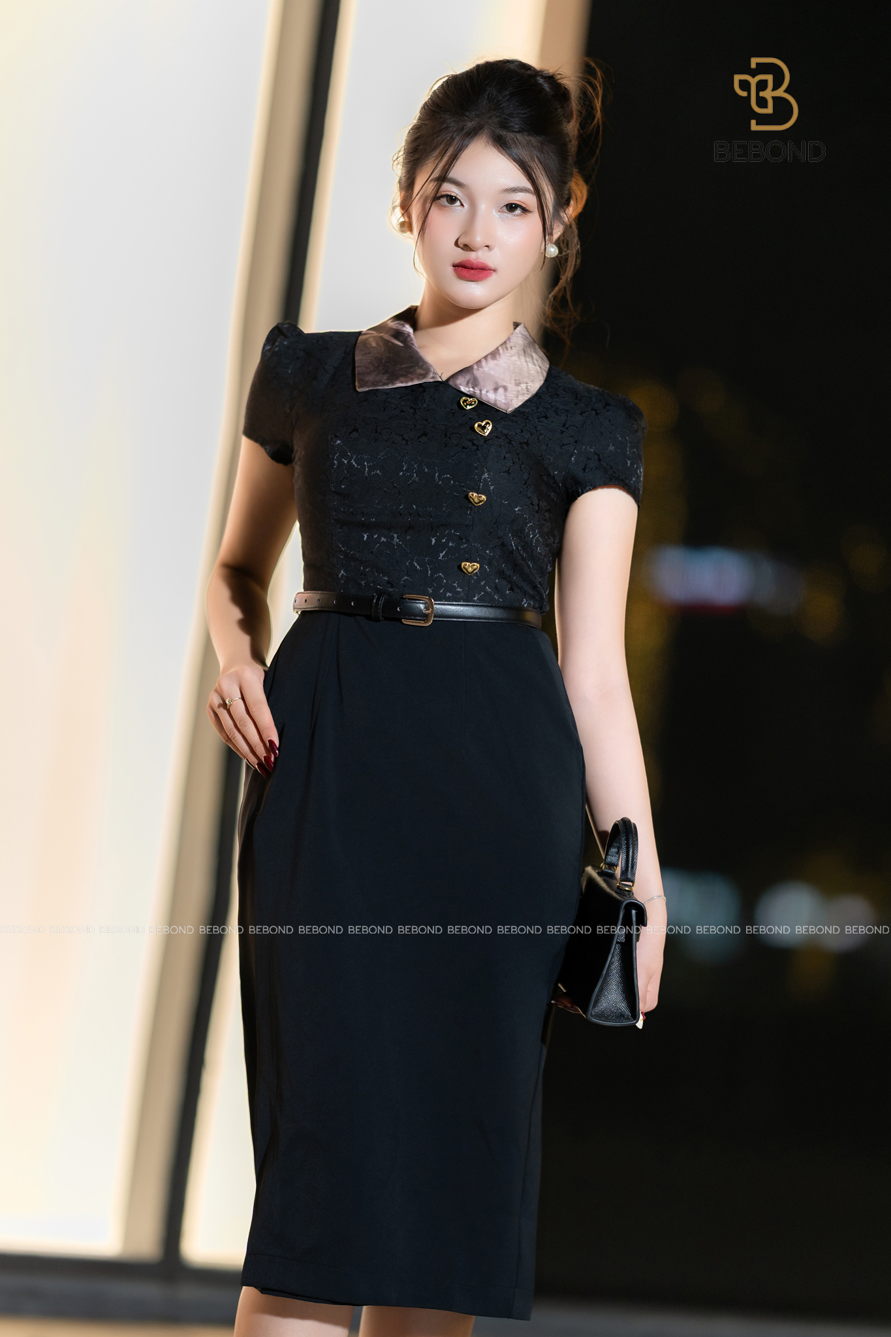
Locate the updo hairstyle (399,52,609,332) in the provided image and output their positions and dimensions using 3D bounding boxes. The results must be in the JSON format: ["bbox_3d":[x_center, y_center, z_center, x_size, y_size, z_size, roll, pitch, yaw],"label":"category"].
[{"bbox_3d":[0.050,-0.468,3.120,0.195,0.270,0.235,7,3,9],"label":"updo hairstyle"}]

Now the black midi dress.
[{"bbox_3d":[-0.033,0.140,3.140,0.405,1.000,0.275,5,-2,8],"label":"black midi dress"}]

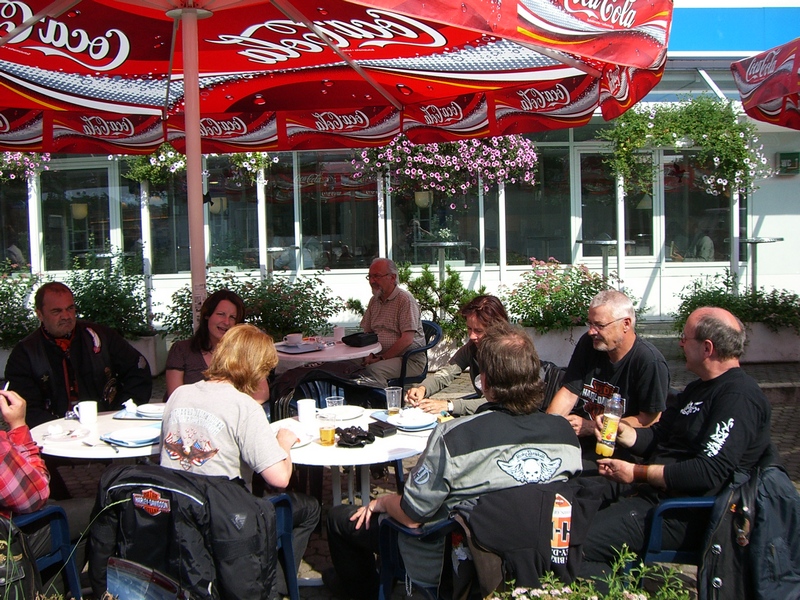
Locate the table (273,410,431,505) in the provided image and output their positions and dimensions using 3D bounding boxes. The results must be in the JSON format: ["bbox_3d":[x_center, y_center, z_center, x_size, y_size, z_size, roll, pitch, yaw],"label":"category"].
[{"bbox_3d":[-0.203,0.900,3.643,0.810,0.720,0.810,-1,6,0],"label":"table"}]

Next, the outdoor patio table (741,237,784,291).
[{"bbox_3d":[3.926,-0.138,9.741,0.660,1.060,0.660,-1,6,0],"label":"outdoor patio table"}]

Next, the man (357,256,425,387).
[{"bbox_3d":[-0.100,0.387,5.864,0.560,1.310,0.850,4,8,44],"label":"man"}]

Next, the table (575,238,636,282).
[{"bbox_3d":[2.421,-0.137,10.331,0.680,1.120,0.680,0,5,13],"label":"table"}]

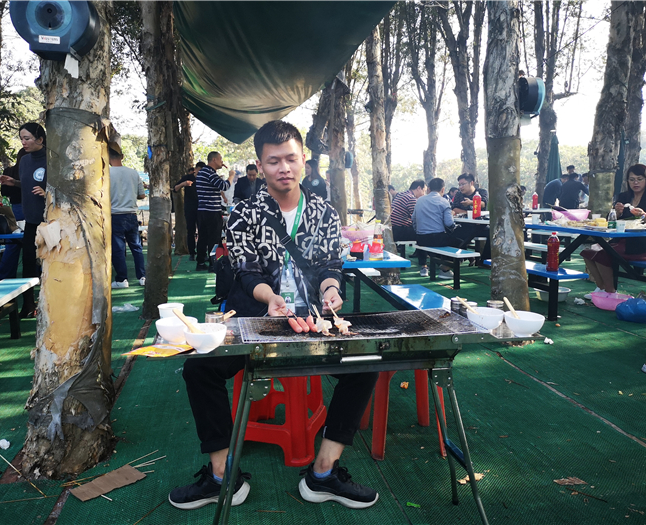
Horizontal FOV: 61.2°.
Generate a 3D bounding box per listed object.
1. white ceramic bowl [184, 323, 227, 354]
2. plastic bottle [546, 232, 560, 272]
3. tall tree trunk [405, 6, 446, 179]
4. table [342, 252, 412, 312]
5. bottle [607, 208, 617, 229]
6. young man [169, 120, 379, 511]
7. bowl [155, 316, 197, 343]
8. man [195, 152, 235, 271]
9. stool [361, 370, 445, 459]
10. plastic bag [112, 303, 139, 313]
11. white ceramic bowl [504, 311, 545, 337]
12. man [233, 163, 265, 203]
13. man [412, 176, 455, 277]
[{"bbox_3d":[-0.306,0.202,1.420,0.114,0.064,0.114,0,7,0],"label":"white ceramic bowl"},{"bbox_3d":[1.898,-0.086,4.500,0.102,0.322,0.102,0,7,0],"label":"plastic bottle"},{"bbox_3d":[1.951,-2.719,10.342,0.750,4.900,0.700,0,7,0],"label":"tall tree trunk"},{"bbox_3d":[0.071,0.246,3.504,0.600,0.720,1.250,-1,7,-10],"label":"table"},{"bbox_3d":[2.598,-0.392,4.900,0.070,0.180,0.070,0,7,0],"label":"bottle"},{"bbox_3d":[-0.167,0.150,2.120,0.720,1.330,0.680,0,8,-2],"label":"young man"},{"bbox_3d":[-0.396,0.187,1.480,0.114,0.063,0.114,0,7,0],"label":"bowl"},{"bbox_3d":[-1.477,-0.690,7.500,0.520,1.670,0.500,-2,8,-15],"label":"man"},{"bbox_3d":[0.341,0.560,2.340,0.325,0.450,0.325,-1,8,-7],"label":"stool"},{"bbox_3d":[-1.733,0.407,4.869,0.280,0.055,0.170,0,7,0],"label":"plastic bag"},{"bbox_3d":[0.602,0.184,1.635,0.117,0.059,0.117,0,7,0],"label":"white ceramic bowl"},{"bbox_3d":[-1.090,-0.710,8.250,0.500,1.580,0.420,0,8,2],"label":"man"},{"bbox_3d":[1.411,-0.441,6.848,0.500,1.250,0.620,6,10,42],"label":"man"}]

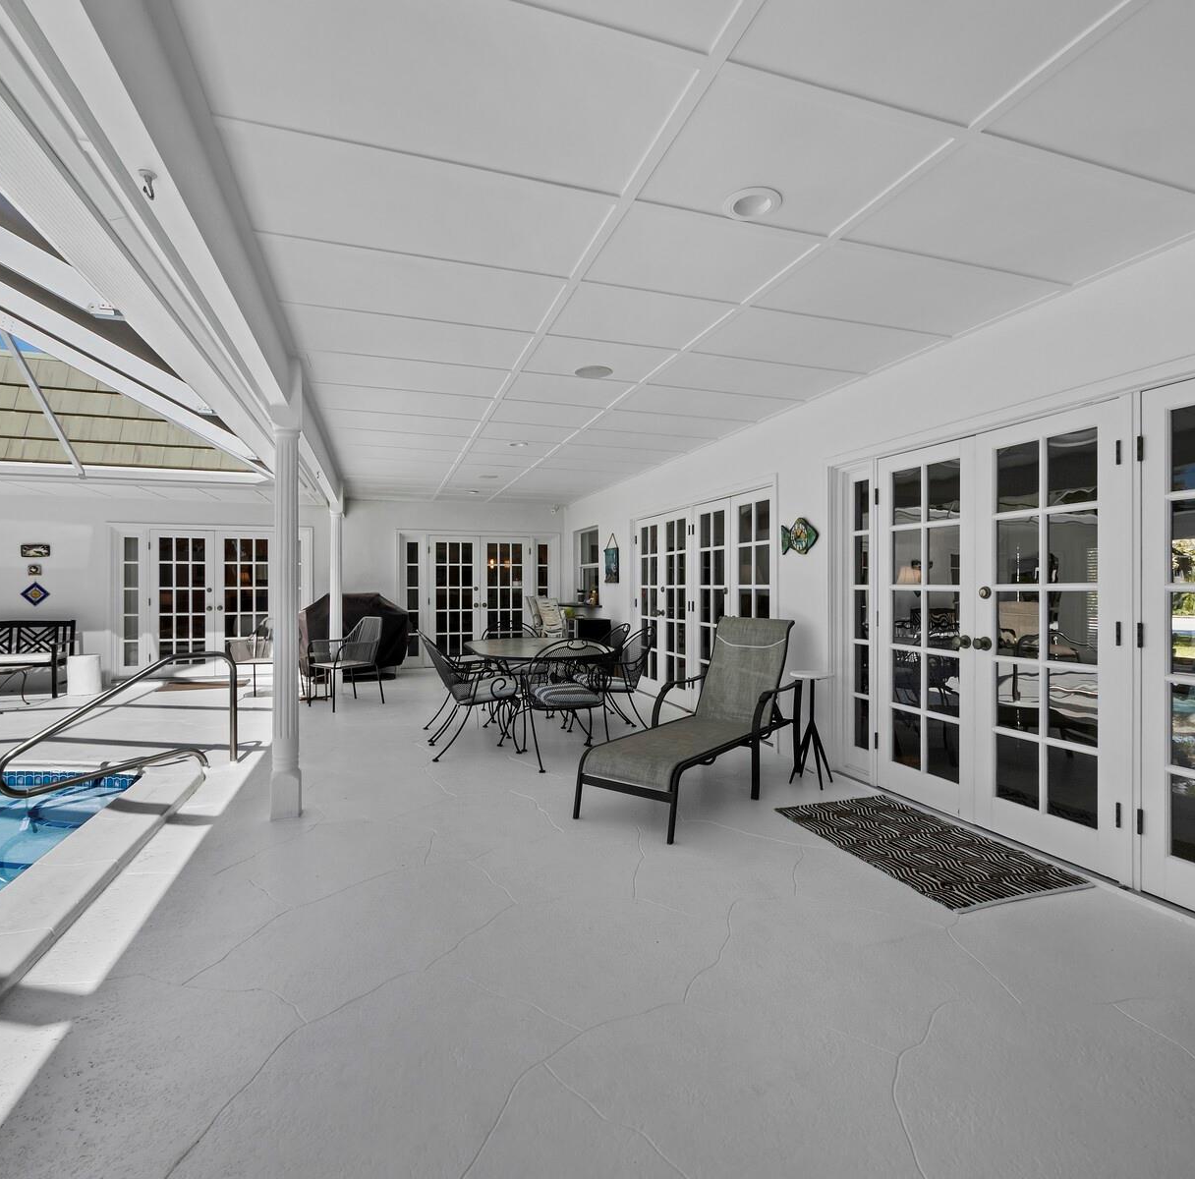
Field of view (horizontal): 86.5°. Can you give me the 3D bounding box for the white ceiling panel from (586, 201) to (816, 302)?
[{"bbox_3d":[0.391,-1.337,2.579,0.783,0.025,0.578,-1,1,-19],"label":"white ceiling panel"}]

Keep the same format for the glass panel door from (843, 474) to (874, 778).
[{"bbox_3d":[1.709,0.231,4.096,0.050,1.970,0.265,0,0,-19],"label":"glass panel door"}]

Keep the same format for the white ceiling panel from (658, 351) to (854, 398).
[{"bbox_3d":[0.994,-1.350,4.052,1.237,0.020,0.585,0,0,-19],"label":"white ceiling panel"}]

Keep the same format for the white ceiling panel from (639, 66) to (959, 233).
[{"bbox_3d":[0.584,-1.325,1.986,0.762,0.020,0.570,0,0,-19],"label":"white ceiling panel"}]

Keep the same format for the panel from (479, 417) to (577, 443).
[{"bbox_3d":[-0.600,-1.359,5.488,0.783,0.025,0.578,-1,1,-19],"label":"panel"}]

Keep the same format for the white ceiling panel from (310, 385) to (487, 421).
[{"bbox_3d":[-1.379,-1.343,4.573,1.186,0.025,0.578,-1,1,-19],"label":"white ceiling panel"}]

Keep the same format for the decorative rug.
[{"bbox_3d":[1.538,1.227,3.095,0.710,0.012,1.205,0,0,-19],"label":"decorative rug"}]

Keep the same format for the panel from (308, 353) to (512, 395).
[{"bbox_3d":[-1.181,-1.339,3.991,1.186,0.025,0.578,-1,1,-19],"label":"panel"}]

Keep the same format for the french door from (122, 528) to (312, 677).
[{"bbox_3d":[-5.252,0.187,8.802,2.310,2.030,0.100,-1,1,-19],"label":"french door"}]

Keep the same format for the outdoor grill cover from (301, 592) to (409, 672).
[{"bbox_3d":[-3.242,0.584,8.518,1.320,1.050,0.640,-1,1,-25],"label":"outdoor grill cover"}]

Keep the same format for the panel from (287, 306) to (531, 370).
[{"bbox_3d":[-0.983,-1.334,3.410,1.186,0.025,0.578,-1,1,-19],"label":"panel"}]

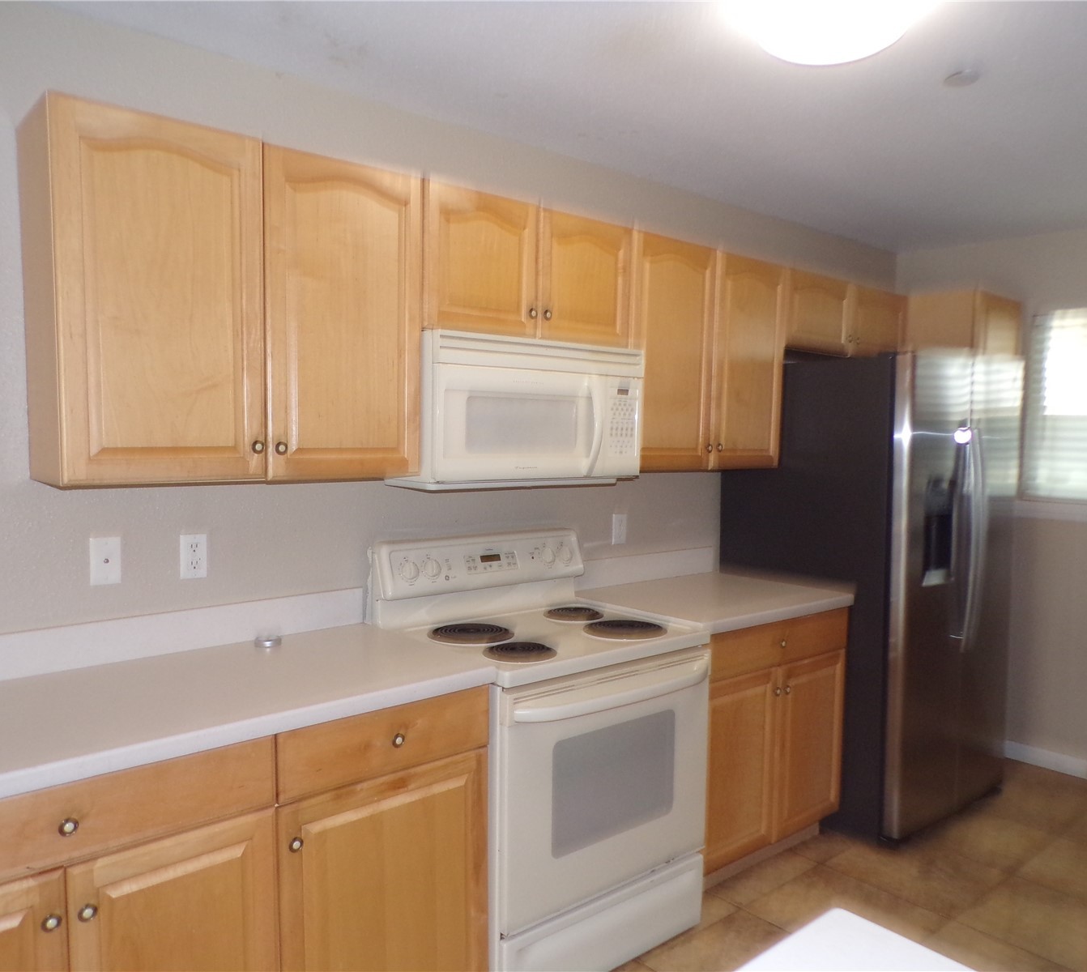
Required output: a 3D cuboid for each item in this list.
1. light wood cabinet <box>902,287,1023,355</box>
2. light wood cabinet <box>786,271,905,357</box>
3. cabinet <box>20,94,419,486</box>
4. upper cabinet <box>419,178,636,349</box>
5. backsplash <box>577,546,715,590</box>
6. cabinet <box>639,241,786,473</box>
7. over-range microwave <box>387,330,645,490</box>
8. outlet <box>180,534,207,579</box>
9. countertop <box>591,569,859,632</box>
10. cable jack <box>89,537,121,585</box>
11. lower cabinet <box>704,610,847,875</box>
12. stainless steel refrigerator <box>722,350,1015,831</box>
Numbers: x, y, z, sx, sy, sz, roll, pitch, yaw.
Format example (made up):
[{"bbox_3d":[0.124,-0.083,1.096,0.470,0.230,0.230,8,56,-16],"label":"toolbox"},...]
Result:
[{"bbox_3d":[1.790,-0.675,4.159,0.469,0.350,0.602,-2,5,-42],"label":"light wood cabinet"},{"bbox_3d":[1.158,-0.695,3.788,0.962,0.301,0.311,-2,5,-42],"label":"light wood cabinet"},{"bbox_3d":[-0.724,-0.394,2.125,0.845,0.754,0.311,-2,5,-42],"label":"cabinet"},{"bbox_3d":[-0.116,-0.609,2.653,0.773,0.371,0.311,-2,5,-42],"label":"upper cabinet"},{"bbox_3d":[0.376,0.312,3.362,0.824,0.104,0.020,-2,5,-42],"label":"backsplash"},{"bbox_3d":[0.482,-0.442,3.202,0.841,0.754,0.311,-2,5,-42],"label":"cabinet"},{"bbox_3d":[-0.100,-0.215,2.652,0.770,0.406,0.380,-2,5,-42],"label":"over-range microwave"},{"bbox_3d":[-0.871,0.178,2.243,0.067,0.117,0.008,-2,5,-42],"label":"outlet"},{"bbox_3d":[0.584,0.402,3.151,0.876,0.041,0.622,-2,5,-42],"label":"countertop"},{"bbox_3d":[-1.024,0.176,2.105,0.070,0.118,0.008,-2,5,-42],"label":"cable jack"},{"bbox_3d":[0.561,0.830,3.171,0.824,0.817,0.610,-2,5,-42],"label":"lower cabinet"},{"bbox_3d":[1.329,0.389,3.644,0.918,1.752,0.819,-2,5,-42],"label":"stainless steel refrigerator"}]

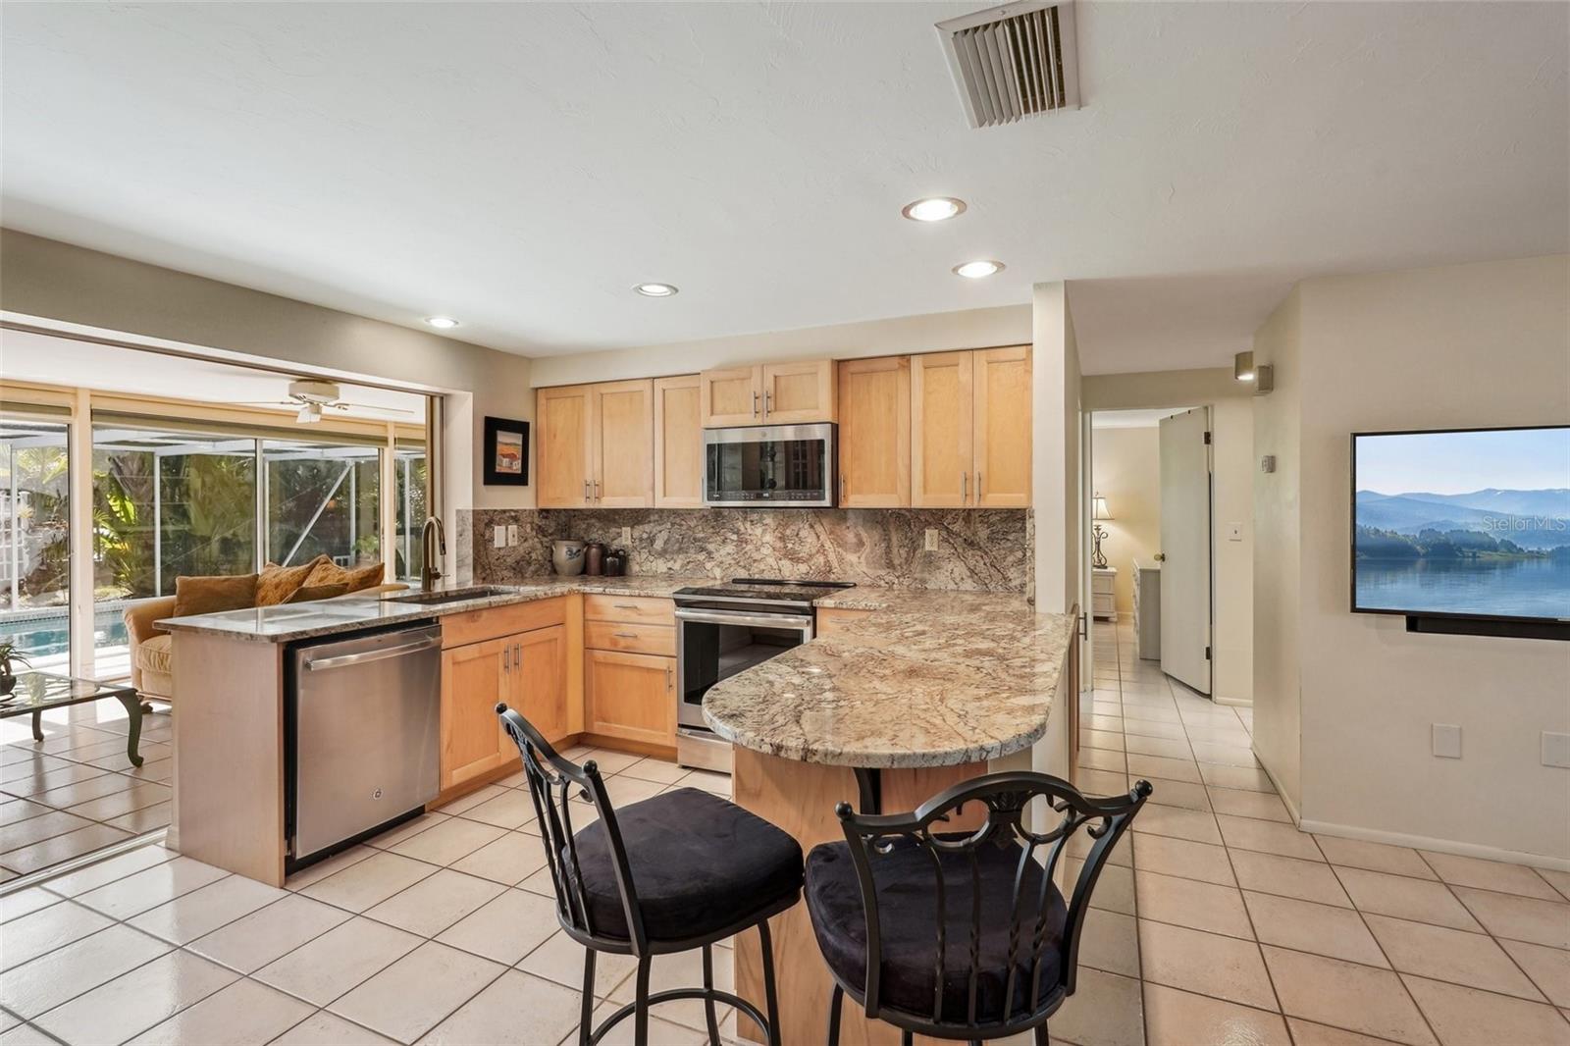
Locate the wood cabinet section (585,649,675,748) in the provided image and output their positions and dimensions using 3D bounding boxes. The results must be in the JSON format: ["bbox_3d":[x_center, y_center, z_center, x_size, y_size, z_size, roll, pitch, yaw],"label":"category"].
[{"bbox_3d":[-0.735,0.938,4.006,0.600,0.475,0.520,0,1,24],"label":"wood cabinet section"}]

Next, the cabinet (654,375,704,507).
[{"bbox_3d":[-0.541,-0.466,4.191,0.380,0.768,0.325,0,1,24],"label":"cabinet"}]

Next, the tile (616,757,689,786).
[{"bbox_3d":[-0.655,1.293,3.660,0.331,0.010,0.331,0,1,23],"label":"tile"}]

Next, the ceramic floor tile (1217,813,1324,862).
[{"bbox_3d":[1.969,1.290,2.857,0.330,0.010,0.330,0,1,24],"label":"ceramic floor tile"}]

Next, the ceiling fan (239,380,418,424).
[{"bbox_3d":[-3.416,-0.882,5.076,1.250,0.320,1.250,0,1,24],"label":"ceiling fan"}]

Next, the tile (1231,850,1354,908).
[{"bbox_3d":[1.867,1.317,2.595,0.331,0.012,0.331,0,1,24],"label":"tile"}]

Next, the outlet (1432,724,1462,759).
[{"bbox_3d":[2.578,0.850,2.712,0.080,0.122,0.008,0,1,24],"label":"outlet"}]

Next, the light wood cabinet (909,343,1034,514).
[{"bbox_3d":[0.970,-0.456,3.506,0.600,0.765,0.325,0,1,24],"label":"light wood cabinet"}]

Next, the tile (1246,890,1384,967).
[{"bbox_3d":[1.692,1.303,2.245,0.330,0.010,0.330,0,1,24],"label":"tile"}]

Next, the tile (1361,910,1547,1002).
[{"bbox_3d":[2.030,1.325,2.145,0.331,0.012,0.331,0,1,24],"label":"tile"}]

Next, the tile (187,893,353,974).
[{"bbox_3d":[-1.659,1.324,2.259,0.331,0.010,0.331,0,1,23],"label":"tile"}]

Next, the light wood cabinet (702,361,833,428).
[{"bbox_3d":[-0.028,-0.679,3.878,0.768,0.315,0.390,0,1,24],"label":"light wood cabinet"}]

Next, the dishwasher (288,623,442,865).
[{"bbox_3d":[-1.895,0.876,2.919,0.625,0.860,0.605,0,1,23],"label":"dishwasher"}]

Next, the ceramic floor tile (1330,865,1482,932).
[{"bbox_3d":[2.139,1.299,2.415,0.330,0.010,0.330,0,1,24],"label":"ceramic floor tile"}]

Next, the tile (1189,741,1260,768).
[{"bbox_3d":[2.433,1.282,3.851,0.305,0.010,0.331,0,1,25],"label":"tile"}]

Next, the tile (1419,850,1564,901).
[{"bbox_3d":[2.598,1.307,2.581,0.331,0.010,0.285,0,1,25],"label":"tile"}]

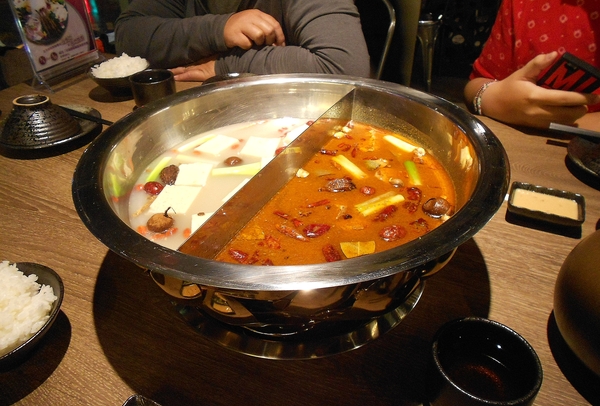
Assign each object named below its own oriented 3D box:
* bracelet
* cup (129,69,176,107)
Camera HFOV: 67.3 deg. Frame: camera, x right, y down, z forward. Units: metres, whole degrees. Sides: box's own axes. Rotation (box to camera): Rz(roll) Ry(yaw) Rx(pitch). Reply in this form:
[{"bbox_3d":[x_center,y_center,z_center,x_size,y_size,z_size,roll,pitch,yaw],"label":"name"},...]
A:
[{"bbox_3d":[0.317,-0.172,0.748,0.052,0.063,0.015,-18,38,-22],"label":"bracelet"},{"bbox_3d":[-0.274,-0.215,0.853,0.075,0.048,0.075,-2,35,0],"label":"cup"}]

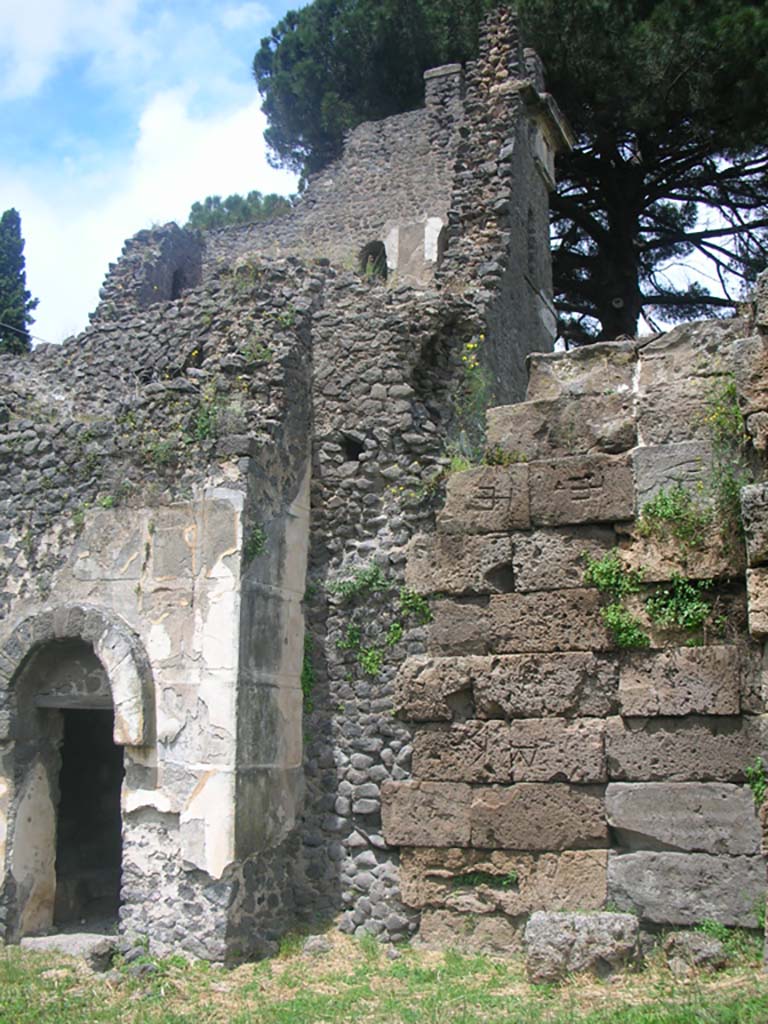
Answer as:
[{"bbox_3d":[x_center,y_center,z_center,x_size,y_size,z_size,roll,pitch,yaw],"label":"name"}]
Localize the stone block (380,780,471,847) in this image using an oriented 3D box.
[{"bbox_3d":[0.397,2.449,8.452,0.730,0.498,0.450,-4,-13,16],"label":"stone block"}]

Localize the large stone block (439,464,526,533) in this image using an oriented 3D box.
[{"bbox_3d":[0.897,-0.059,8.843,0.751,0.535,0.450,-4,-13,16],"label":"large stone block"}]

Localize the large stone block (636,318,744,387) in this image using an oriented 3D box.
[{"bbox_3d":[2.982,-1.415,9.968,0.960,0.638,0.550,-5,-15,20],"label":"large stone block"}]

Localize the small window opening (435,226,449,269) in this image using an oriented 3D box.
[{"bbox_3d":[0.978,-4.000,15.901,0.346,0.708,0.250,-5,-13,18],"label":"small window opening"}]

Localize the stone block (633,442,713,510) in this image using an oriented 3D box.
[{"bbox_3d":[2.756,-0.254,9.762,0.694,0.665,0.550,-5,-15,20],"label":"stone block"}]

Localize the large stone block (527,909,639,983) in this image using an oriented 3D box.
[{"bbox_3d":[1.604,3.379,8.145,0.852,0.432,0.650,-5,-15,18],"label":"large stone block"}]

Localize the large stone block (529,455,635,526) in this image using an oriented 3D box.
[{"bbox_3d":[1.967,-0.145,10.037,1.000,0.673,0.550,-5,-15,20],"label":"large stone block"}]

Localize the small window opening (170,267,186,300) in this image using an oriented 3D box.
[{"bbox_3d":[-3.334,-3.708,16.800,0.300,0.620,0.420,-5,-15,19],"label":"small window opening"}]

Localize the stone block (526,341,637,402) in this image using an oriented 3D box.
[{"bbox_3d":[2.023,-1.287,10.304,1.070,0.567,0.550,-5,-15,20],"label":"stone block"}]

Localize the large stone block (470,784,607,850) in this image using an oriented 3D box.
[{"bbox_3d":[1.256,2.397,8.207,1.051,0.490,0.450,-4,-13,16],"label":"large stone block"}]

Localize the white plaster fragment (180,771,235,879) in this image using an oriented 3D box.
[{"bbox_3d":[-1.380,2.470,8.189,0.485,0.818,0.050,-5,-13,18],"label":"white plaster fragment"}]

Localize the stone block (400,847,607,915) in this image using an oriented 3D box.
[{"bbox_3d":[1.102,3.213,9.094,1.796,0.519,0.500,-5,-15,18],"label":"stone block"}]

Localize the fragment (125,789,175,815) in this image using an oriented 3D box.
[{"bbox_3d":[-1.887,2.345,8.391,0.461,0.187,0.050,-5,-13,18],"label":"fragment"}]

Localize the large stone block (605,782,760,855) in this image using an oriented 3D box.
[{"bbox_3d":[2.642,2.669,9.068,1.278,0.581,0.550,-5,-15,20],"label":"large stone block"}]

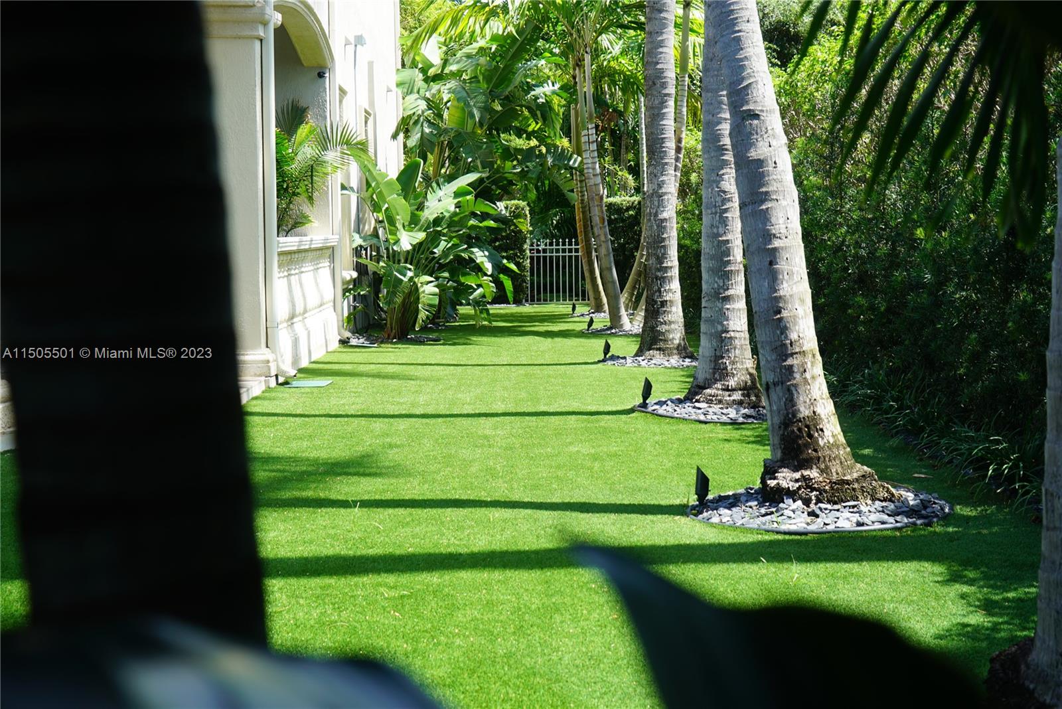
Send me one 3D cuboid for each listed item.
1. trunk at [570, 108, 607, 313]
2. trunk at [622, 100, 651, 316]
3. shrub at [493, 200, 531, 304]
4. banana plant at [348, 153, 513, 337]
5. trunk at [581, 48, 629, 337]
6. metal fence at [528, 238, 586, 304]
[{"bbox_3d":[1.027,-2.574,25.375,0.641,3.652,0.400,0,5,0],"label":"trunk"},{"bbox_3d":[1.842,-2.624,25.371,0.524,3.752,0.400,0,5,0],"label":"trunk"},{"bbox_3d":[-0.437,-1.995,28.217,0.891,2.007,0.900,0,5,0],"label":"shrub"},{"bbox_3d":[-1.399,-1.513,19.985,2.397,2.472,2.100,0,5,0],"label":"banana plant"},{"bbox_3d":[1.093,-2.426,21.281,0.757,4.067,0.450,0,5,0],"label":"trunk"},{"bbox_3d":[0.619,-1.606,28.004,1.350,1.268,0.060,-1,5,-6],"label":"metal fence"}]

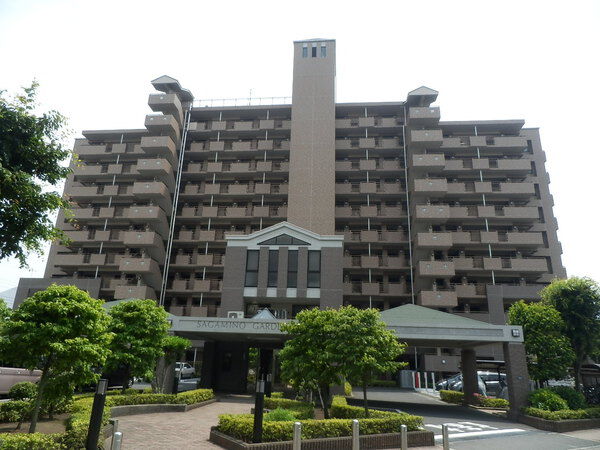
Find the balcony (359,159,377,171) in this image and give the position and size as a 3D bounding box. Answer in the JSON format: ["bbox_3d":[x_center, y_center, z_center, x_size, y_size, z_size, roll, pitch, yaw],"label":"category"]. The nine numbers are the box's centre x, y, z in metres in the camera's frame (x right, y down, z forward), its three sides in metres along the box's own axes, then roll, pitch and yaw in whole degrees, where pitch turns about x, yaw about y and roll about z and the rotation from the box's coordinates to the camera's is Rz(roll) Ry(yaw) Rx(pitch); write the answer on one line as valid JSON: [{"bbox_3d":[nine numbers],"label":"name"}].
[{"bbox_3d":[7.828,-6.573,47.927,1.800,1.310,1.200,0,-18,5],"label":"balcony"}]

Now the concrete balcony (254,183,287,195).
[{"bbox_3d":[-3.191,-3.863,47.950,4.000,1.220,1.500,0,-19,6],"label":"concrete balcony"}]

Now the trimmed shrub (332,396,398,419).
[{"bbox_3d":[1.605,5.344,11.414,0.750,0.700,2.864,8,-19,-18],"label":"trimmed shrub"}]

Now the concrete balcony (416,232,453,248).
[{"bbox_3d":[12.935,1.651,40.291,3.170,1.310,1.550,0,-19,6],"label":"concrete balcony"}]

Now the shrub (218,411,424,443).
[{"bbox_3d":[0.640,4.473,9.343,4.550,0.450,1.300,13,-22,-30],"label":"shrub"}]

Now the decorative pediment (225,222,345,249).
[{"bbox_3d":[-0.932,0.735,25.622,7.244,1.738,0.800,0,-18,6],"label":"decorative pediment"}]

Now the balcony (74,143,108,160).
[{"bbox_3d":[-25.411,-9.030,51.852,3.338,1.163,1.300,0,-19,5],"label":"balcony"}]

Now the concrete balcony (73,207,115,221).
[{"bbox_3d":[-24.595,-1.096,49.821,5.850,1.300,1.400,0,-19,6],"label":"concrete balcony"}]

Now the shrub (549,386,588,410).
[{"bbox_3d":[9.731,6.355,15.058,1.400,0.921,1.300,0,-19,6],"label":"shrub"}]

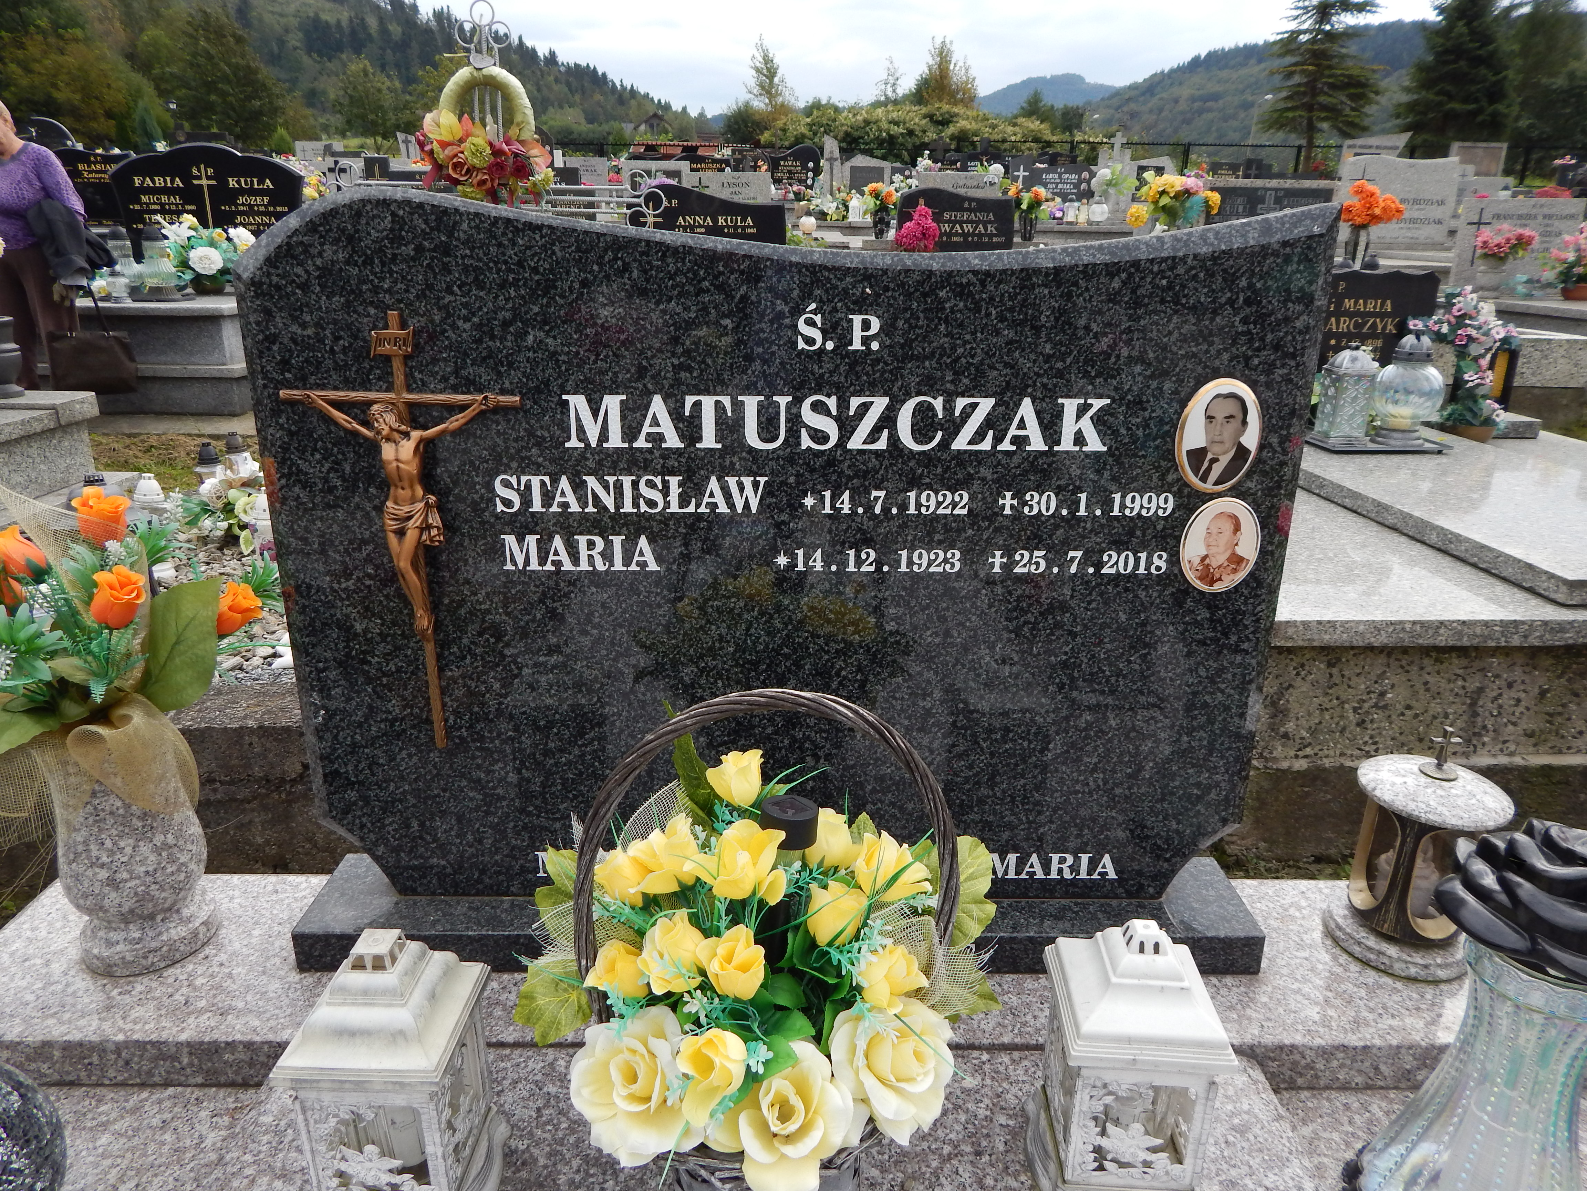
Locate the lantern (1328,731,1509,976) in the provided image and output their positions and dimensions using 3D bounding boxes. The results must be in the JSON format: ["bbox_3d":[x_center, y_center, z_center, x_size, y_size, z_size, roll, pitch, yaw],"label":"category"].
[{"bbox_3d":[0.720,0.279,1.207,0.165,0.272,0.165,0,17,0],"label":"lantern"}]

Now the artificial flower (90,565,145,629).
[{"bbox_3d":[-0.697,0.001,1.087,0.050,0.063,0.050,0,17,0],"label":"artificial flower"}]

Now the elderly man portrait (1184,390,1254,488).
[{"bbox_3d":[0.442,-0.161,1.086,0.072,0.101,0.008,0,17,0],"label":"elderly man portrait"}]

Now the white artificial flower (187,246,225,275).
[{"bbox_3d":[-2.149,-1.225,3.860,0.128,0.105,0.085,0,17,0],"label":"white artificial flower"}]

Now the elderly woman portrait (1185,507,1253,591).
[{"bbox_3d":[0.456,-0.048,1.121,0.069,0.087,0.008,0,17,0],"label":"elderly woman portrait"}]

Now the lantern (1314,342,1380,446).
[{"bbox_3d":[1.246,-0.462,2.380,0.133,0.216,0.133,0,17,0],"label":"lantern"}]

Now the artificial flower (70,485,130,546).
[{"bbox_3d":[-0.734,-0.084,1.116,0.054,0.062,0.054,0,17,0],"label":"artificial flower"}]

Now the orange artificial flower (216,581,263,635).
[{"bbox_3d":[-0.603,0.013,1.142,0.052,0.058,0.052,25,16,-8],"label":"orange artificial flower"}]

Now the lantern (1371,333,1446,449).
[{"bbox_3d":[1.378,-0.471,2.368,0.158,0.240,0.158,0,17,0],"label":"lantern"}]

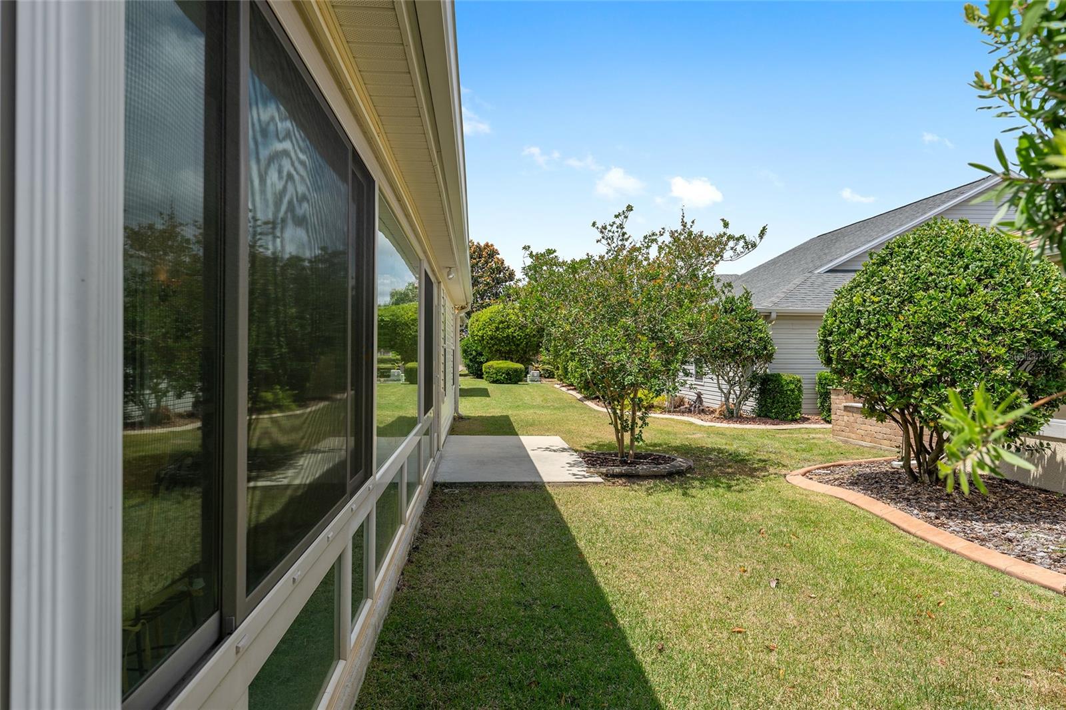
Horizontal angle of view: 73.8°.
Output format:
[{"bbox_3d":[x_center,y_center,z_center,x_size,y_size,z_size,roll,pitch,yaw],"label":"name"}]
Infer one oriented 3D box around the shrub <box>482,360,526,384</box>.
[{"bbox_3d":[-1.395,0.810,34.500,2.100,1.150,1.900,0,0,-5],"label":"shrub"}]

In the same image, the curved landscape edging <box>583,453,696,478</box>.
[{"bbox_3d":[1.320,1.365,9.000,1.420,0.120,1.400,0,0,-5],"label":"curved landscape edging"}]

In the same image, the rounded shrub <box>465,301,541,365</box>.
[{"bbox_3d":[-1.330,-0.740,38.500,4.300,4.250,4.000,0,0,-5],"label":"rounded shrub"}]

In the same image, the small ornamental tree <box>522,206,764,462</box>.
[{"bbox_3d":[1.430,-0.280,9.200,3.050,3.300,2.800,0,0,-5],"label":"small ornamental tree"}]

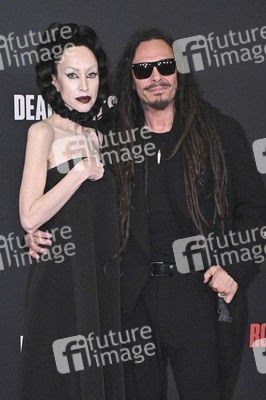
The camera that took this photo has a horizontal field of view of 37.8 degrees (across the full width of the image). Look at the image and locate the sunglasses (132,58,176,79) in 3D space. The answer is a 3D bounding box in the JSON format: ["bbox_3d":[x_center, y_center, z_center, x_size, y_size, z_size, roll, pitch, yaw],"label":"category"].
[{"bbox_3d":[0.065,-0.440,1.323,0.143,0.048,0.145,-9,15,-2],"label":"sunglasses"}]

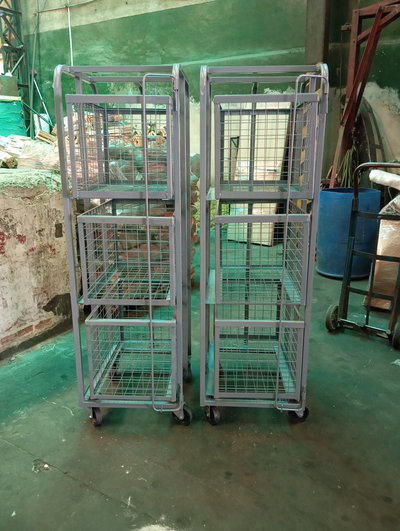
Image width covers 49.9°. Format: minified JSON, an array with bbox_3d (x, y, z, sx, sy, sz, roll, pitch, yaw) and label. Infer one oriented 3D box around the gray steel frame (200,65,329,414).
[{"bbox_3d":[0.268,-0.062,2.153,0.507,1.670,0.552,1,15,3],"label":"gray steel frame"}]

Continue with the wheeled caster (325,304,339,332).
[{"bbox_3d":[0.995,0.398,3.245,0.047,0.203,0.203,9,18,31],"label":"wheeled caster"}]

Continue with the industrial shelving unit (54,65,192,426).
[{"bbox_3d":[-0.315,-0.066,2.151,0.507,1.660,0.552,1,15,3],"label":"industrial shelving unit"}]

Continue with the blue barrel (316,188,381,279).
[{"bbox_3d":[1.605,-0.356,4.693,0.601,0.891,0.601,0,15,0],"label":"blue barrel"}]

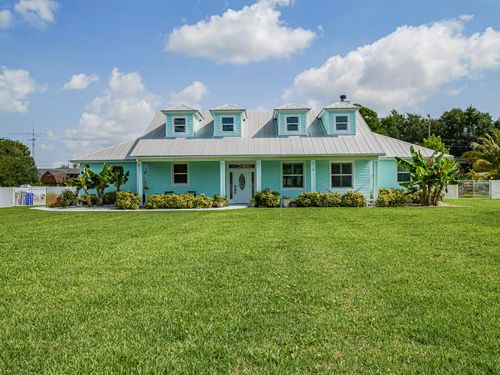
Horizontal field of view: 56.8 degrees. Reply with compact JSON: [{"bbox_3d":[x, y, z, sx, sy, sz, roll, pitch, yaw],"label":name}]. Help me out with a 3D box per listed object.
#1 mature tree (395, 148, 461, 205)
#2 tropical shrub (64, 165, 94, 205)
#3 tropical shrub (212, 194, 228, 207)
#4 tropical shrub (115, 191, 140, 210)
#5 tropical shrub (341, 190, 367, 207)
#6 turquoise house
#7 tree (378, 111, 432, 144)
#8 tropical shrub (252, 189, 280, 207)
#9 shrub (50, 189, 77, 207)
[{"bbox_3d":[10.234,-0.636,26.500,3.670,3.430,3.100,0,0,1],"label":"mature tree"},{"bbox_3d":[-10.181,-0.134,27.600,1.790,2.480,1.700,0,0,1],"label":"tropical shrub"},{"bbox_3d":[-1.581,0.727,24.900,0.880,0.720,0.850,0,0,1],"label":"tropical shrub"},{"bbox_3d":[-6.551,0.692,24.800,1.350,0.980,1.300,0,0,1],"label":"tropical shrub"},{"bbox_3d":[5.597,0.620,24.900,1.390,0.920,1.300,0,0,1],"label":"tropical shrub"},{"bbox_3d":[0.650,-2.150,31.000,23.600,6.800,12.200,0,0,1],"label":"turquoise house"},{"bbox_3d":[20.860,-4.400,62.000,7.800,11.200,7.500,0,0,1],"label":"tree"},{"bbox_3d":[0.910,0.593,24.900,1.470,0.970,1.400,0,0,1],"label":"tropical shrub"},{"bbox_3d":[-10.664,0.616,26.500,1.430,1.060,1.400,0,0,1],"label":"shrub"}]

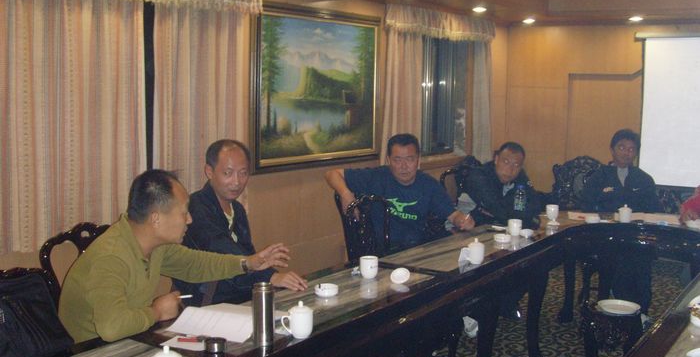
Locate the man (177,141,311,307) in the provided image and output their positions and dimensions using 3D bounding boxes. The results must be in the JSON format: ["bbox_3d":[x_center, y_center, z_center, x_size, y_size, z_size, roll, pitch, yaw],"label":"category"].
[{"bbox_3d":[-0.432,0.539,3.123,0.758,1.313,0.586,5,8,39],"label":"man"}]

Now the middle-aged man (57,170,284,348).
[{"bbox_3d":[-0.578,0.610,2.700,0.727,1.262,0.667,2,6,17],"label":"middle-aged man"}]

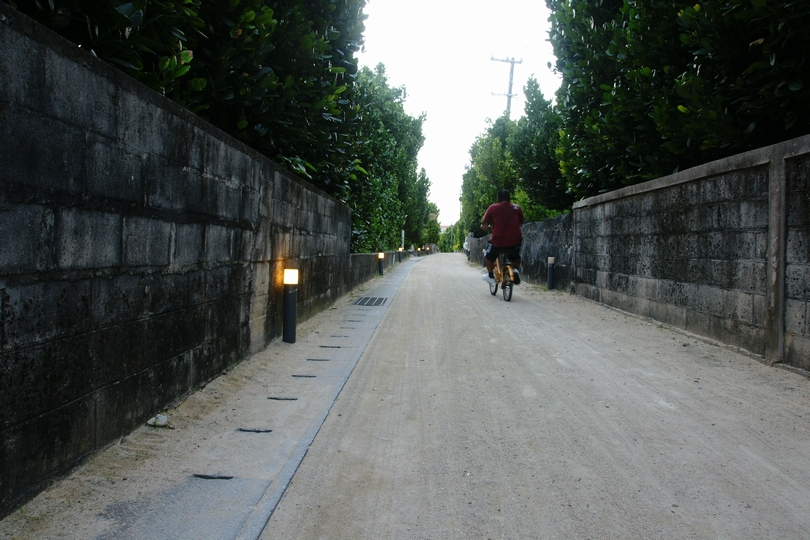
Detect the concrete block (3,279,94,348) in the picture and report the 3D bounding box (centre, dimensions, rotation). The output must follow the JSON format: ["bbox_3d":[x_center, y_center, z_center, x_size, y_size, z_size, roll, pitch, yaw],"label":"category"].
[{"bbox_3d":[-1.096,0.119,1.763,0.150,0.179,0.408,1,2,1],"label":"concrete block"}]

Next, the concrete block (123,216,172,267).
[{"bbox_3d":[-1.078,-0.110,2.389,0.150,0.189,0.413,1,2,1],"label":"concrete block"}]

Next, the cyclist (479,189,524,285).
[{"bbox_3d":[1.348,-0.459,8.400,0.570,1.290,0.750,1,2,-1],"label":"cyclist"}]

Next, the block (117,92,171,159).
[{"bbox_3d":[-1.087,-0.561,2.362,0.165,0.190,0.405,0,2,2],"label":"block"}]

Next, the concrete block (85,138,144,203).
[{"bbox_3d":[-1.096,-0.353,2.150,0.165,0.203,0.405,0,2,2],"label":"concrete block"}]

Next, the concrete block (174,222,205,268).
[{"bbox_3d":[-1.074,-0.125,2.808,0.165,0.190,0.385,0,2,2],"label":"concrete block"}]

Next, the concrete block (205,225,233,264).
[{"bbox_3d":[-1.058,-0.140,3.227,0.150,0.194,0.407,1,2,1],"label":"concrete block"}]

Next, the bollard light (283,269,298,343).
[{"bbox_3d":[-0.840,0.254,4.421,0.100,0.530,0.100,0,2,2],"label":"bollard light"}]

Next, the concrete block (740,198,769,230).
[{"bbox_3d":[2.299,-0.352,3.865,0.150,0.186,0.357,1,2,2],"label":"concrete block"}]

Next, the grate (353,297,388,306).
[{"bbox_3d":[-0.423,0.438,7.919,0.380,0.045,1.070,0,2,1],"label":"grate"}]

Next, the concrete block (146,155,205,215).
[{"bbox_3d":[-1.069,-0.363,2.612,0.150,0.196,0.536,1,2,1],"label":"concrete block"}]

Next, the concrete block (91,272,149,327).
[{"bbox_3d":[-1.099,0.101,2.194,0.165,0.190,0.405,0,2,2],"label":"concrete block"}]

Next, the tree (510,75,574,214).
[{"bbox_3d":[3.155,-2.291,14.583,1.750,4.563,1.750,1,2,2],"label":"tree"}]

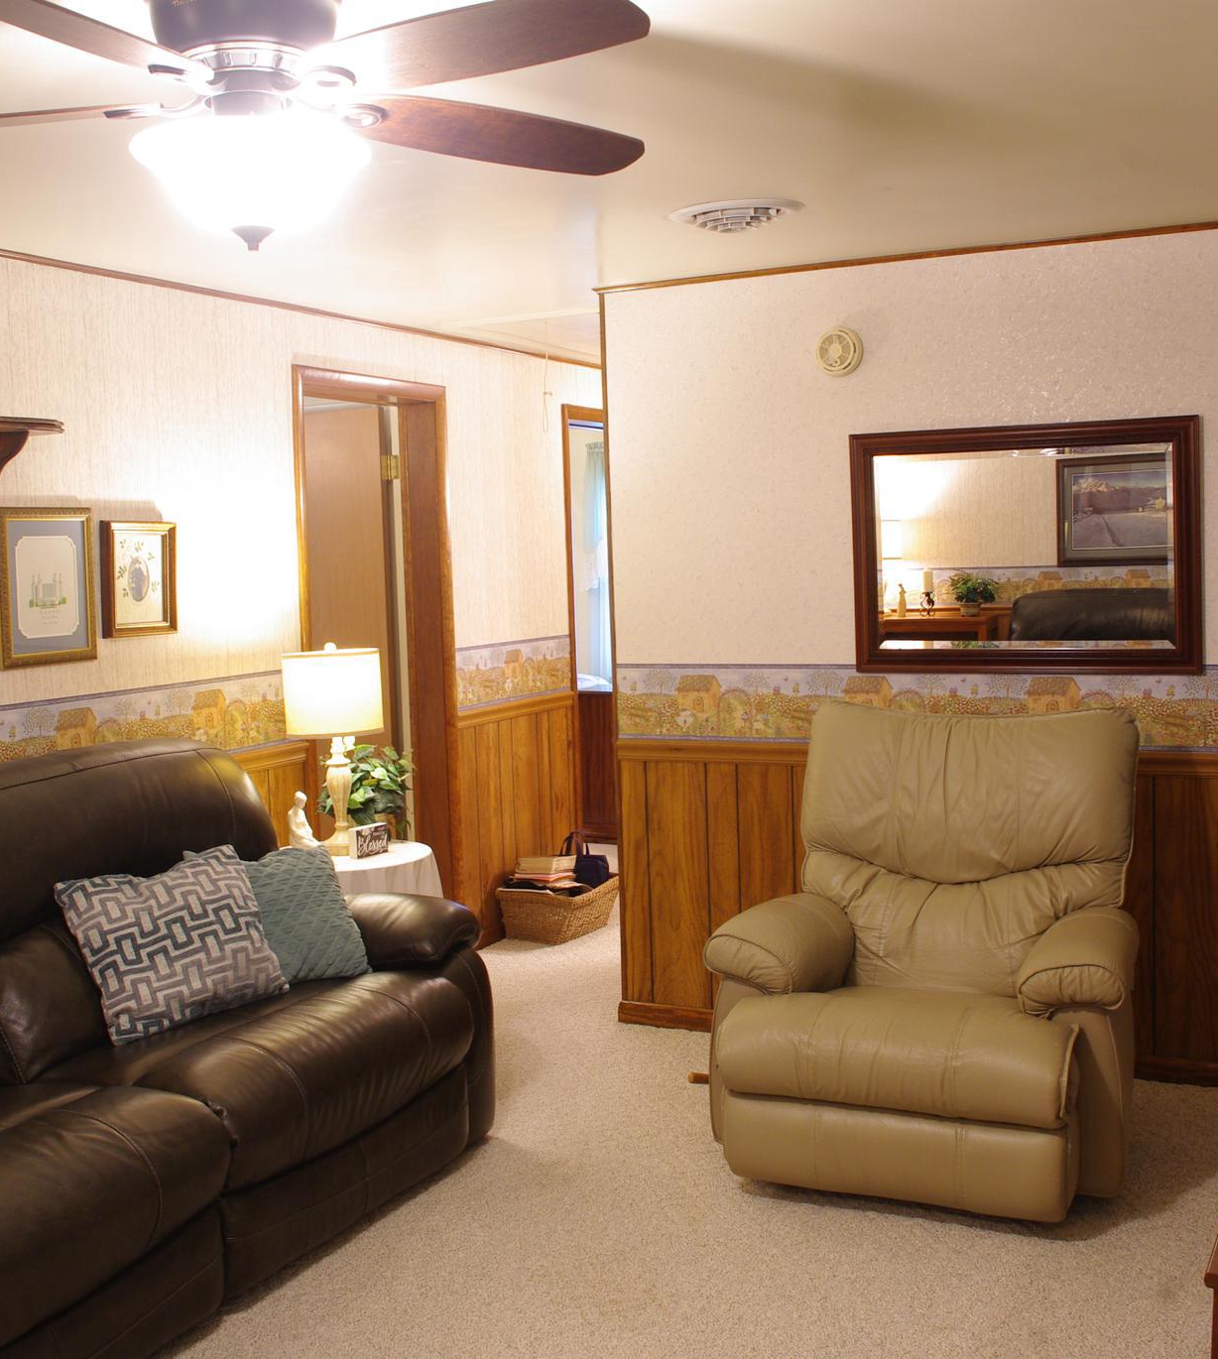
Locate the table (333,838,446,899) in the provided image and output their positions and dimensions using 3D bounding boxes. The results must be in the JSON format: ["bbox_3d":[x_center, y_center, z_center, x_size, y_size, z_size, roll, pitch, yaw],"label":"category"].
[{"bbox_3d":[-0.766,0.841,4.571,0.540,0.635,0.540,0,5,28],"label":"table"}]

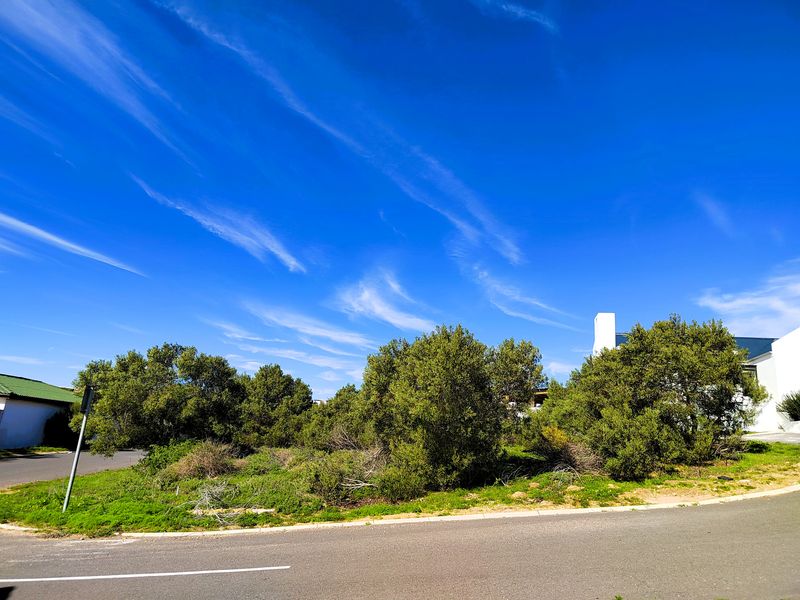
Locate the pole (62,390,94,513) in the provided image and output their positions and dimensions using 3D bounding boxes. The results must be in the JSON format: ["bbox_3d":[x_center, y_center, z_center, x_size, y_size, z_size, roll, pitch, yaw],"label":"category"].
[{"bbox_3d":[-6.061,2.775,9.976,0.130,2.280,0.420,9,-15,-19],"label":"pole"}]

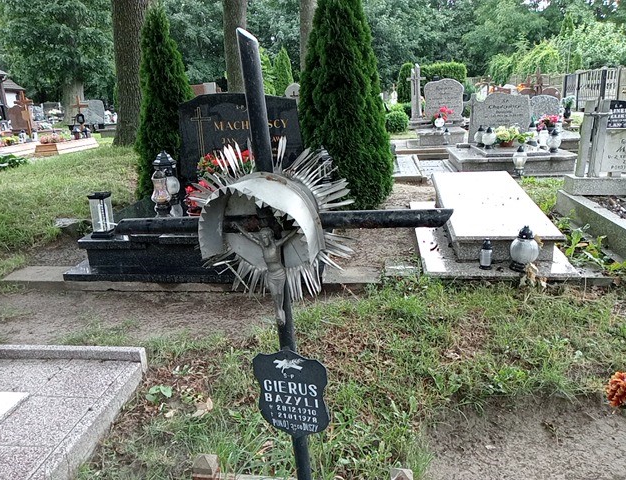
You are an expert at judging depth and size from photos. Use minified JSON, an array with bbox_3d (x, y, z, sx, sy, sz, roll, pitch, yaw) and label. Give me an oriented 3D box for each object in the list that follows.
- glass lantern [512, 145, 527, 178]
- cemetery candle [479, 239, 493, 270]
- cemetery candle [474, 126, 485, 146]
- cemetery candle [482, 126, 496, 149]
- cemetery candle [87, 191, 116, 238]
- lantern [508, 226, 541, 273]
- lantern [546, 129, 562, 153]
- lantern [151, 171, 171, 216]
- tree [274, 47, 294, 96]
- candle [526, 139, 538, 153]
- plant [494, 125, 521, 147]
[{"bbox_3d":[2.570,-0.966,6.400,0.150,0.390,0.150,0,18,0],"label":"glass lantern"},{"bbox_3d":[1.180,0.094,3.520,0.078,0.211,0.078,0,18,0],"label":"cemetery candle"},{"bbox_3d":[2.263,-1.392,6.950,0.182,0.283,0.182,0,18,0],"label":"cemetery candle"},{"bbox_3d":[2.337,-1.345,6.850,0.180,0.280,0.180,0,18,0],"label":"cemetery candle"},{"bbox_3d":[-1.473,-0.172,3.600,0.130,0.305,0.130,3,18,10],"label":"cemetery candle"},{"bbox_3d":[1.433,0.055,3.500,0.188,0.308,0.188,0,18,0],"label":"lantern"},{"bbox_3d":[3.127,-1.284,6.700,0.185,0.300,0.185,0,18,0],"label":"lantern"},{"bbox_3d":[-1.154,-0.353,3.950,0.145,0.365,0.145,0,18,0],"label":"lantern"},{"bbox_3d":[-0.735,-3.838,13.000,0.620,1.950,0.620,0,18,0],"label":"tree"},{"bbox_3d":[2.861,-1.229,6.750,0.140,0.165,0.140,0,18,0],"label":"candle"},{"bbox_3d":[2.612,-1.385,6.950,0.320,0.260,0.290,0,18,0],"label":"plant"}]

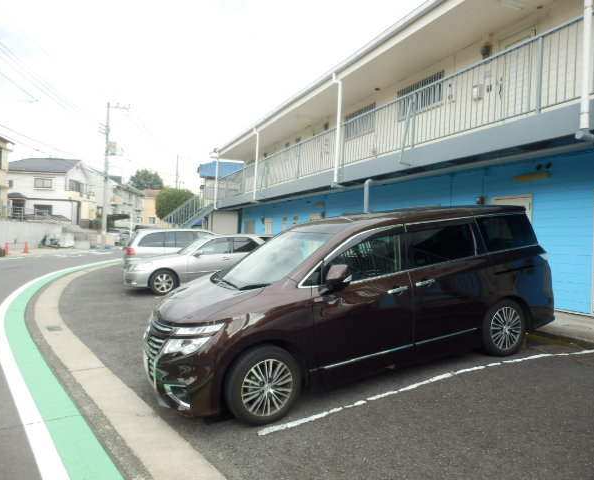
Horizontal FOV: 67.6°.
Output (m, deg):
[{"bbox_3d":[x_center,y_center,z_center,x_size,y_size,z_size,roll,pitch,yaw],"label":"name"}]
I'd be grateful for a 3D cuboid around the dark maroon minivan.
[{"bbox_3d":[0.701,0.600,5.329,4.930,1.810,1.870,-6,3,-25],"label":"dark maroon minivan"}]

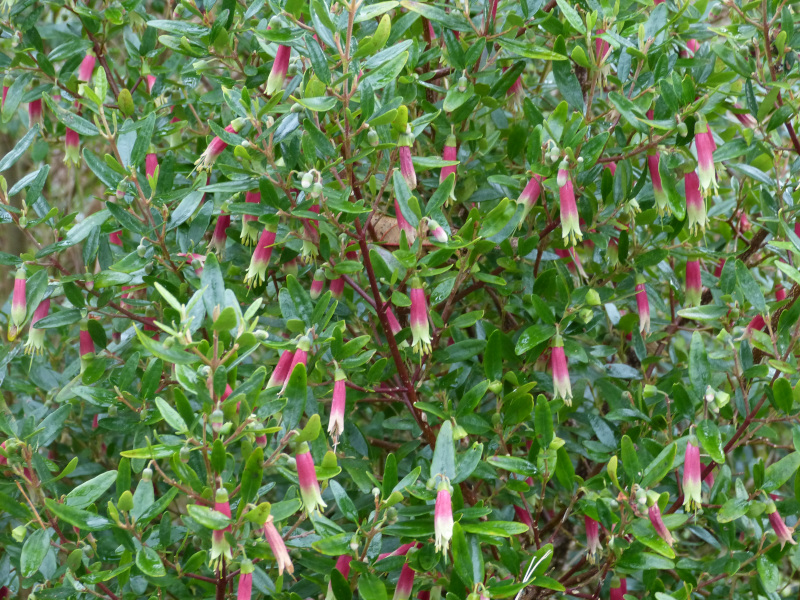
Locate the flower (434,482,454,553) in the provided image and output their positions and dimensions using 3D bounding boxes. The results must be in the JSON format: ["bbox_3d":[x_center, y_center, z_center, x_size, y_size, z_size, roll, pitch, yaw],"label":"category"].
[{"bbox_3d":[0.026,0.129,1.400,0.011,0.042,0.011,0,7,0],"label":"flower"}]

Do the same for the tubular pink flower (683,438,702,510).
[{"bbox_3d":[0.156,0.093,1.270,0.010,0.041,0.010,-1,-6,0],"label":"tubular pink flower"}]

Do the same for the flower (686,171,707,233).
[{"bbox_3d":[0.159,-0.054,1.290,0.011,0.038,0.011,-4,8,0],"label":"flower"}]

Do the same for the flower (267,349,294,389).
[{"bbox_3d":[-0.066,0.037,1.310,0.009,0.031,0.009,28,-17,0],"label":"flower"}]

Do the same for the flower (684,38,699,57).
[{"bbox_3d":[0.171,-0.142,1.400,0.008,0.029,0.008,0,8,0],"label":"flower"}]

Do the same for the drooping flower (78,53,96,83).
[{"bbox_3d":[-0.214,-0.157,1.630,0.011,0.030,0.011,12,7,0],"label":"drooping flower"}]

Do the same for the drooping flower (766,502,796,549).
[{"bbox_3d":[0.209,0.124,1.310,0.010,0.031,0.010,-23,-17,0],"label":"drooping flower"}]

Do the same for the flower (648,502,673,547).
[{"bbox_3d":[0.160,0.136,1.460,0.008,0.032,0.008,-23,7,0],"label":"flower"}]

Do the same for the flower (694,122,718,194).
[{"bbox_3d":[0.186,-0.086,1.450,0.012,0.045,0.012,-6,7,0],"label":"flower"}]

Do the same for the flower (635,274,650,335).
[{"bbox_3d":[0.143,0.004,1.400,0.009,0.038,0.009,-4,-6,0],"label":"flower"}]

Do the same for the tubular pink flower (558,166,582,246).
[{"bbox_3d":[0.091,-0.050,1.280,0.011,0.042,0.011,-6,-6,0],"label":"tubular pink flower"}]

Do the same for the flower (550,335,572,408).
[{"bbox_3d":[0.087,0.038,1.290,0.010,0.040,0.010,-6,8,0],"label":"flower"}]

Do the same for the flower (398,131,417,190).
[{"bbox_3d":[0.005,-0.086,1.480,0.009,0.036,0.009,-7,7,0],"label":"flower"}]

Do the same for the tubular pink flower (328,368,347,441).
[{"bbox_3d":[-0.033,0.056,1.270,0.009,0.039,0.009,4,-6,0],"label":"tubular pink flower"}]

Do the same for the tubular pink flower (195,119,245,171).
[{"bbox_3d":[-0.097,-0.086,1.310,0.012,0.037,0.012,41,-14,0],"label":"tubular pink flower"}]

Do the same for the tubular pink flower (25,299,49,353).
[{"bbox_3d":[-0.231,0.015,1.530,0.012,0.042,0.012,13,7,0],"label":"tubular pink flower"}]

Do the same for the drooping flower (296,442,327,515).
[{"bbox_3d":[-0.048,0.094,1.250,0.012,0.040,0.012,-11,-6,0],"label":"drooping flower"}]

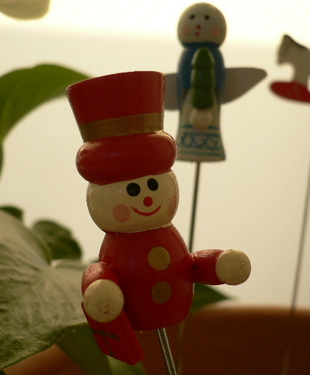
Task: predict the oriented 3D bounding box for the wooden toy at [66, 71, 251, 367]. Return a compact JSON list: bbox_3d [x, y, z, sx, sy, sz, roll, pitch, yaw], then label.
[{"bbox_3d":[-0.005,0.008,0.190,0.064,0.100,0.045,-11,1,-23],"label":"wooden toy"}]

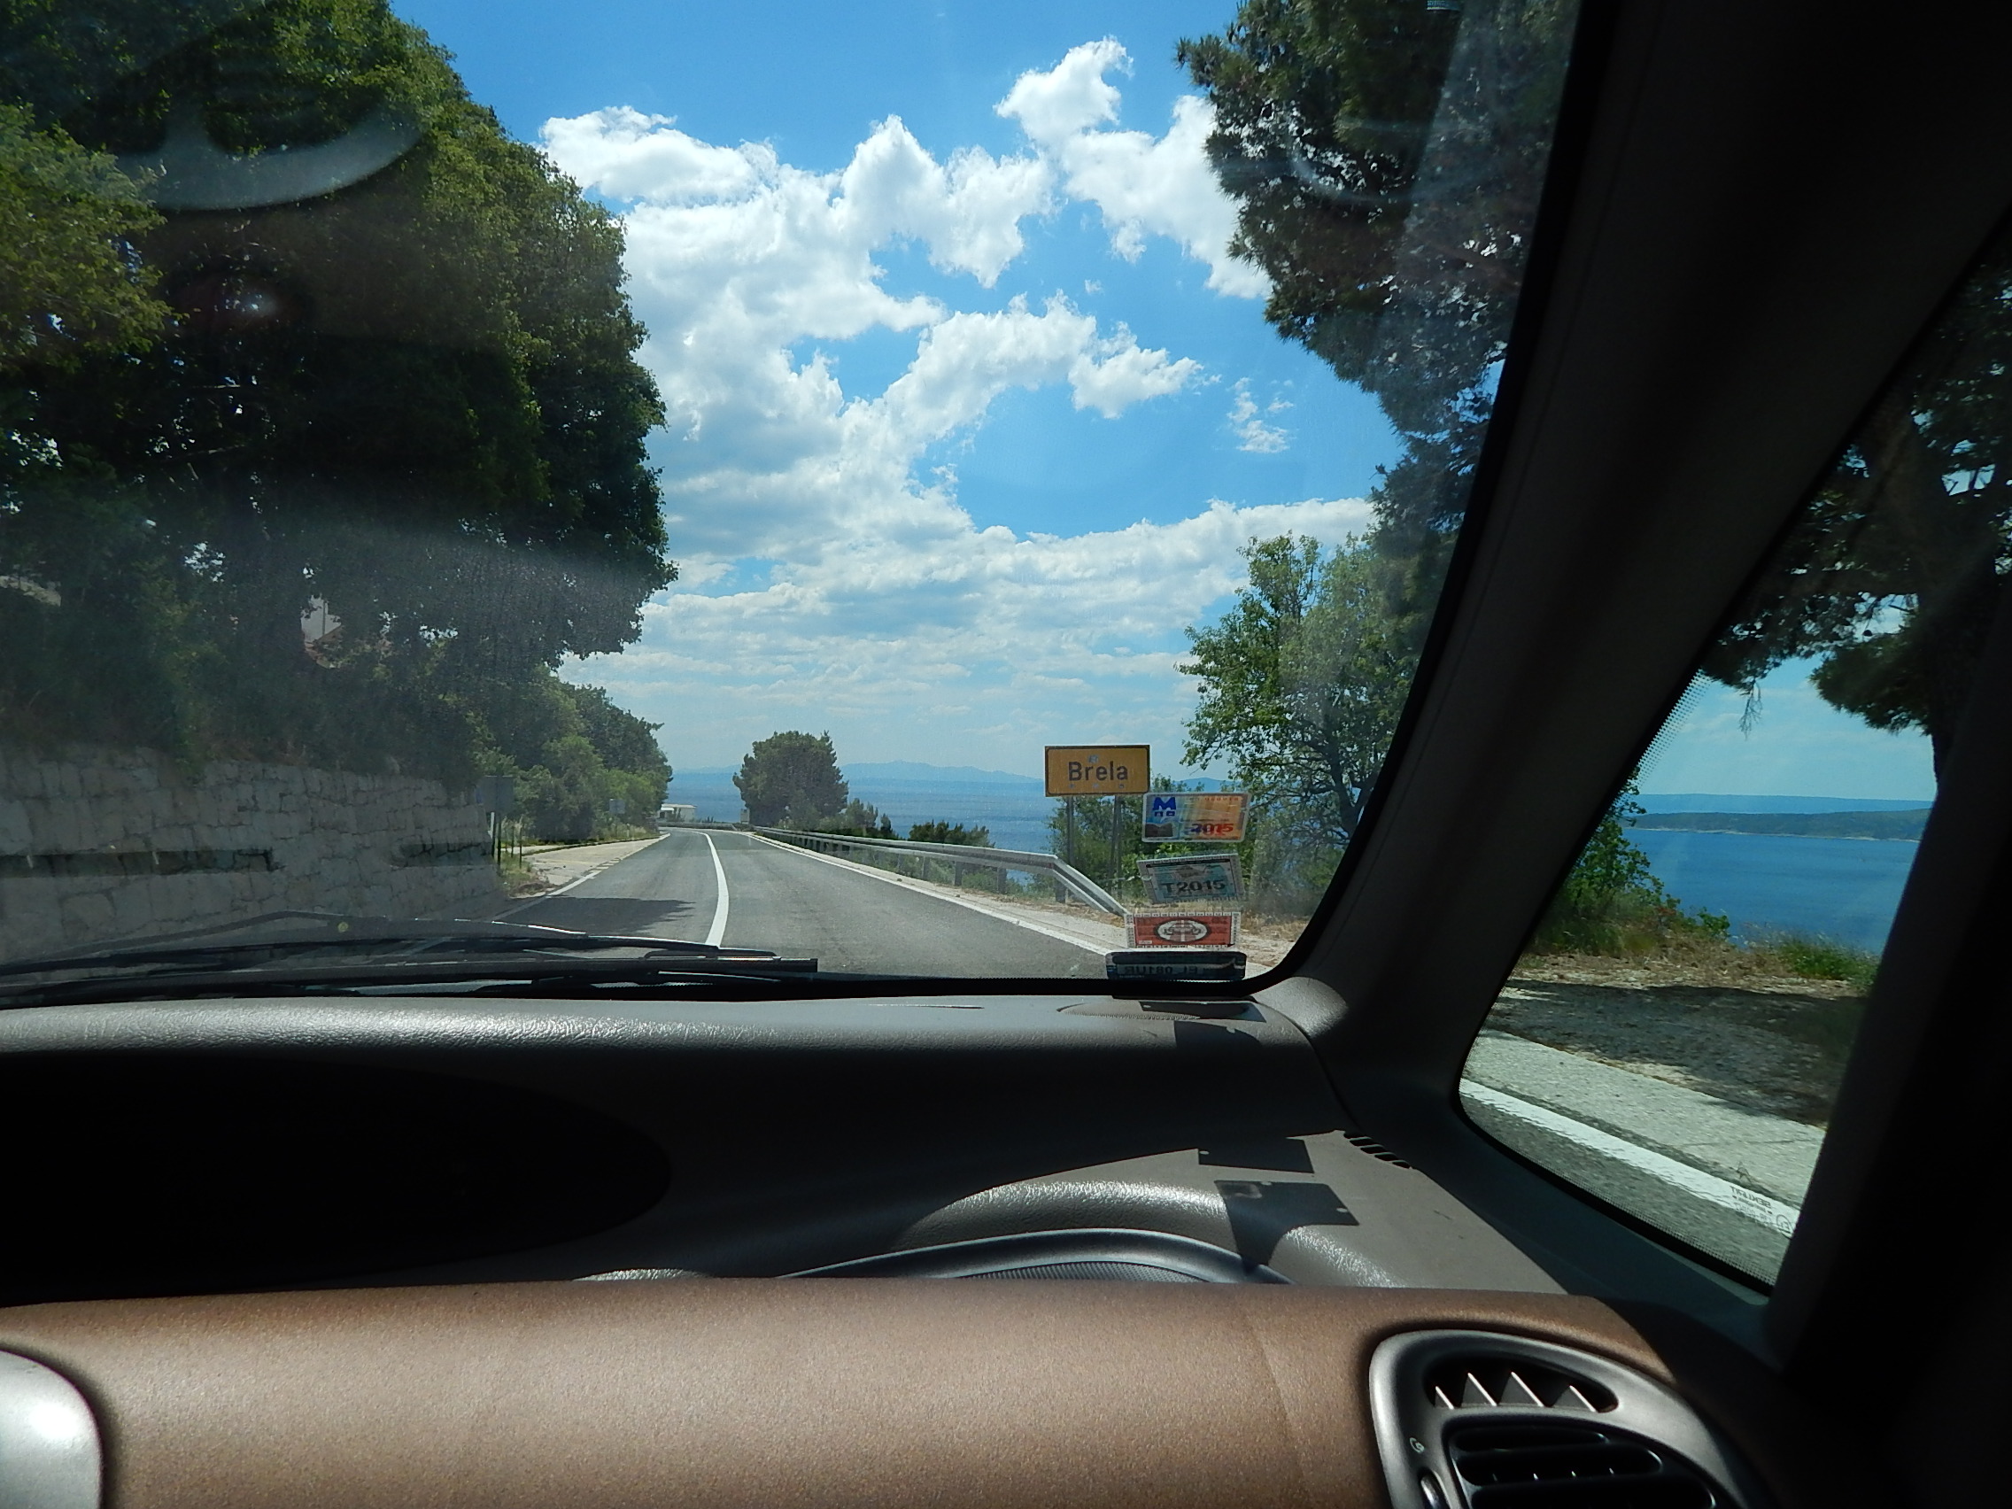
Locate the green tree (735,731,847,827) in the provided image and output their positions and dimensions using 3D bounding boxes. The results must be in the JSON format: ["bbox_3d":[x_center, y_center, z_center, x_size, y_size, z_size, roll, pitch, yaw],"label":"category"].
[{"bbox_3d":[-16.108,2.058,100.000,8.300,7.500,7.800,1,-1,-9],"label":"green tree"}]

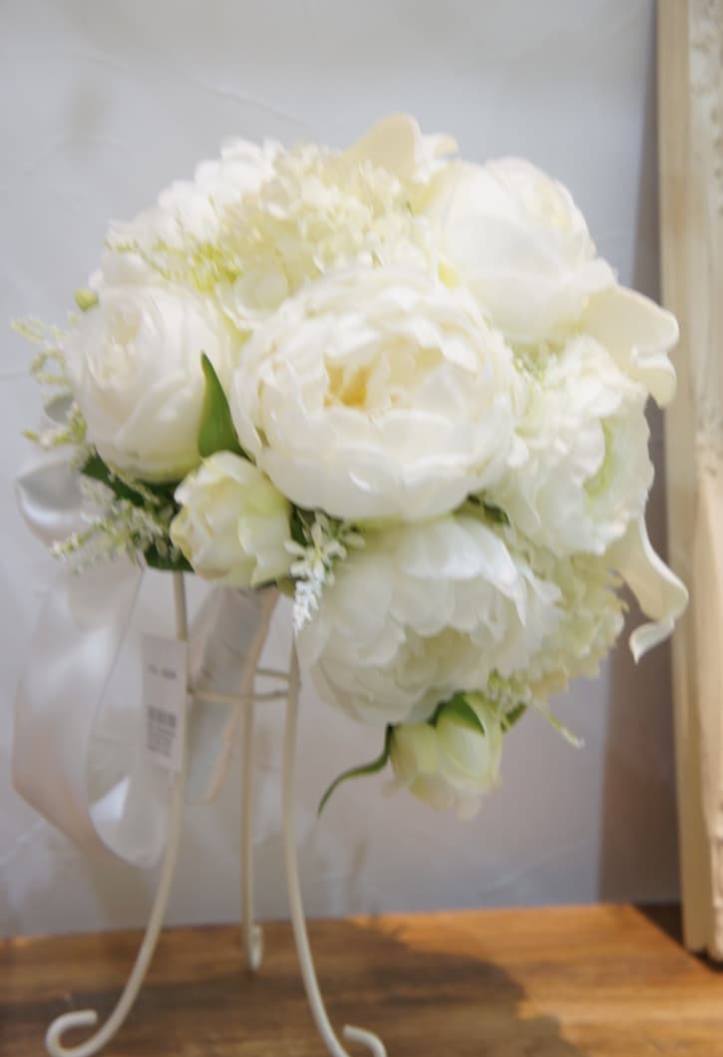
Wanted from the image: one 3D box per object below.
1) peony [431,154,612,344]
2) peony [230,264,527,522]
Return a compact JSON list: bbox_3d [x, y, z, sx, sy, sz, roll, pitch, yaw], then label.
[{"bbox_3d":[0.071,-0.124,0.690,0.084,0.083,0.078,-5,-26,-40],"label":"peony"},{"bbox_3d":[0.007,-0.056,0.635,0.121,0.106,0.085,1,-14,10],"label":"peony"}]

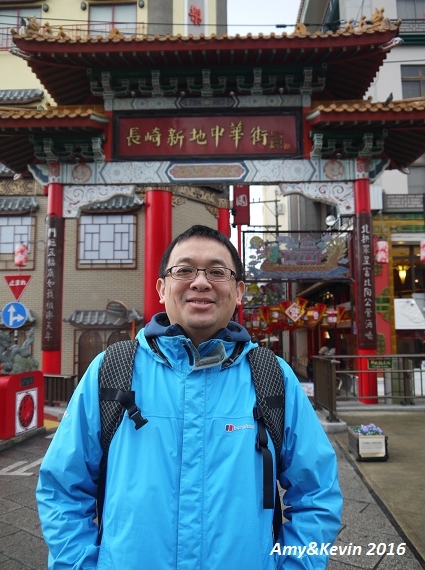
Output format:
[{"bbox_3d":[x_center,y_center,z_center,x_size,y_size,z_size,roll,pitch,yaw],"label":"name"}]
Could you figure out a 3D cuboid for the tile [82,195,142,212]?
[{"bbox_3d":[-3.499,-2.712,15.431,2.450,0.680,0.550,0,-5,0],"label":"tile"}]

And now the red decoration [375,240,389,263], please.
[{"bbox_3d":[3.946,-0.755,10.710,0.260,0.510,0.260,0,-5,0],"label":"red decoration"}]

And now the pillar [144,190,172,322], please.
[{"bbox_3d":[-1.831,0.032,15.211,0.880,6.516,0.880,0,-5,0],"label":"pillar"}]

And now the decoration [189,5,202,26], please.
[{"bbox_3d":[-0.642,-10.198,17.396,0.700,0.780,0.120,5,-7,-44],"label":"decoration"}]

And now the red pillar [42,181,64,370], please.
[{"bbox_3d":[-3.559,0.103,10.385,0.420,4.994,0.420,0,-5,0],"label":"red pillar"}]

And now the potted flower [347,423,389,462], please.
[{"bbox_3d":[2.072,2.077,6.216,0.420,0.430,0.560,-1,-5,3],"label":"potted flower"}]

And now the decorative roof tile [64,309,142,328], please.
[{"bbox_3d":[-3.567,1.096,15.085,2.580,0.640,0.550,0,-5,0],"label":"decorative roof tile"}]

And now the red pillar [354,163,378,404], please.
[{"bbox_3d":[3.377,-0.132,10.252,0.420,5.431,0.420,0,-5,0],"label":"red pillar"}]

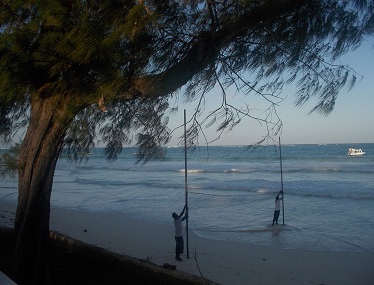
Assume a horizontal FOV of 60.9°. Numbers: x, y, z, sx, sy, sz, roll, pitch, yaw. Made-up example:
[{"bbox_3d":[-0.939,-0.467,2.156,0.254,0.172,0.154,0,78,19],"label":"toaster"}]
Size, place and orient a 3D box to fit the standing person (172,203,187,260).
[{"bbox_3d":[-0.254,3.223,11.400,0.560,1.960,0.500,-1,-1,-5],"label":"standing person"}]

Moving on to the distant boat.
[{"bbox_3d":[72.550,4.145,136.000,6.900,2.950,2.200,-1,-1,11],"label":"distant boat"}]

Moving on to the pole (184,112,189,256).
[{"bbox_3d":[-0.018,1.496,11.500,0.070,5.400,0.070,-1,-1,0],"label":"pole"}]

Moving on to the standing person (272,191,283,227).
[{"bbox_3d":[5.300,3.845,18.600,0.650,2.060,0.500,-1,-1,-5],"label":"standing person"}]

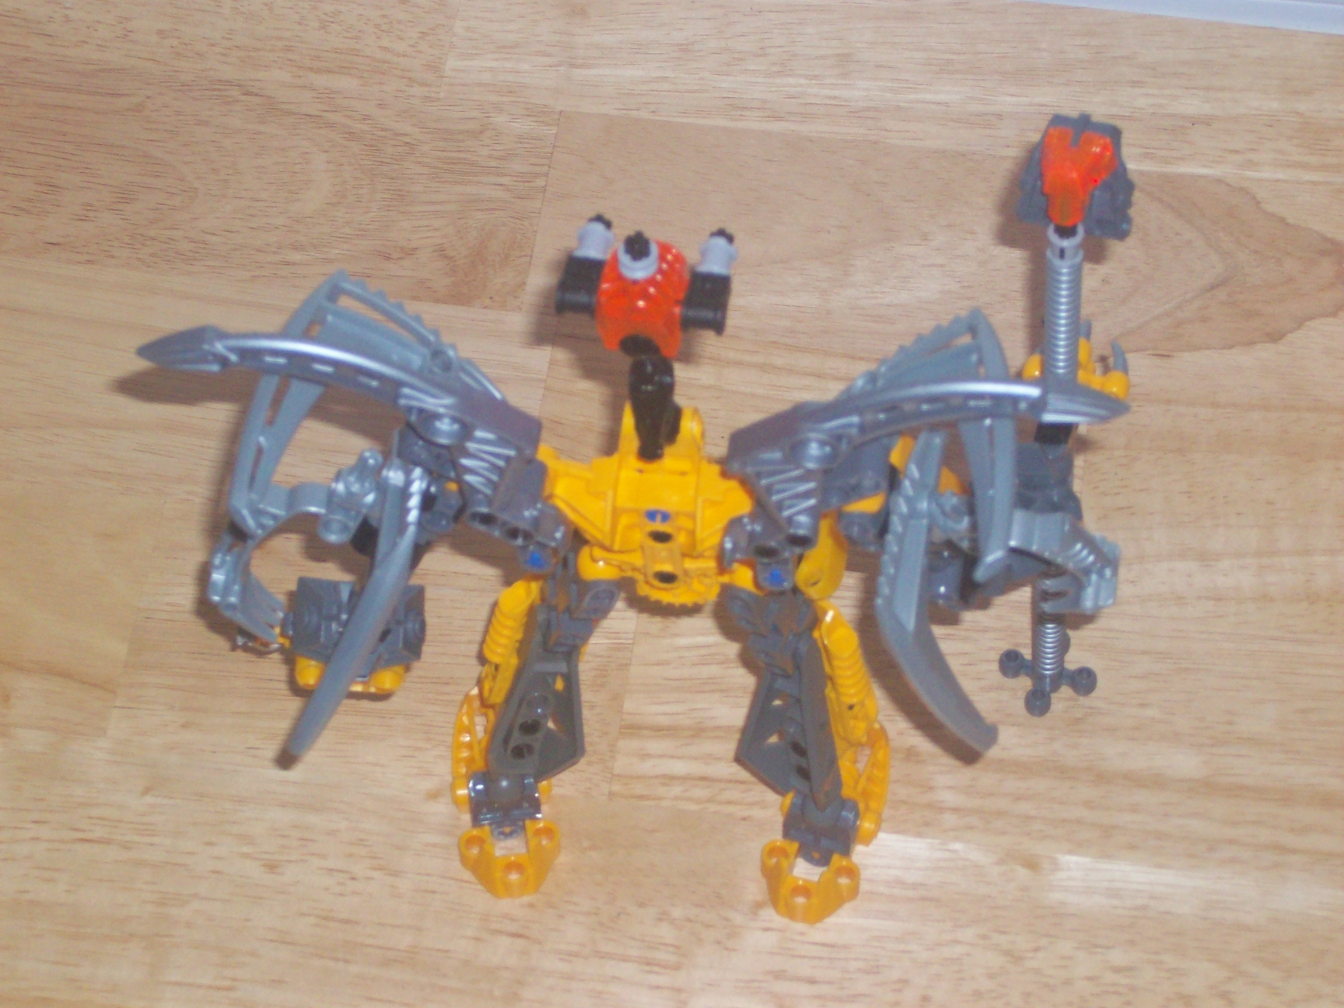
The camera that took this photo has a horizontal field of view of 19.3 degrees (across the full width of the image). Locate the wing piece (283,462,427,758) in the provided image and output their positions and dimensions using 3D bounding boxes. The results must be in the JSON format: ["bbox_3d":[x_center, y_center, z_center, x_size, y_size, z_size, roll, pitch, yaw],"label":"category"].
[{"bbox_3d":[-0.063,0.021,0.809,0.013,0.020,0.068,20,72,0],"label":"wing piece"}]

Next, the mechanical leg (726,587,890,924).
[{"bbox_3d":[0.030,0.050,0.883,0.034,0.086,0.049,7,57,10],"label":"mechanical leg"}]

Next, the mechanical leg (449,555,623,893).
[{"bbox_3d":[-0.031,0.043,0.887,0.035,0.086,0.049,-5,56,-9],"label":"mechanical leg"}]

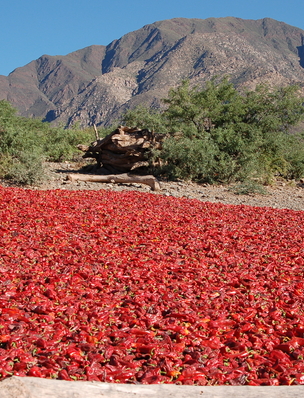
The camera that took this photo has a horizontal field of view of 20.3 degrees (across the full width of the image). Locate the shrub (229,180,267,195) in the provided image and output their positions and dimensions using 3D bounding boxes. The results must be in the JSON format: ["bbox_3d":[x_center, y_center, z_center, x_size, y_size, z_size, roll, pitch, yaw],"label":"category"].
[{"bbox_3d":[1.598,-0.192,14.200,0.620,0.210,0.500,0,5,0],"label":"shrub"}]

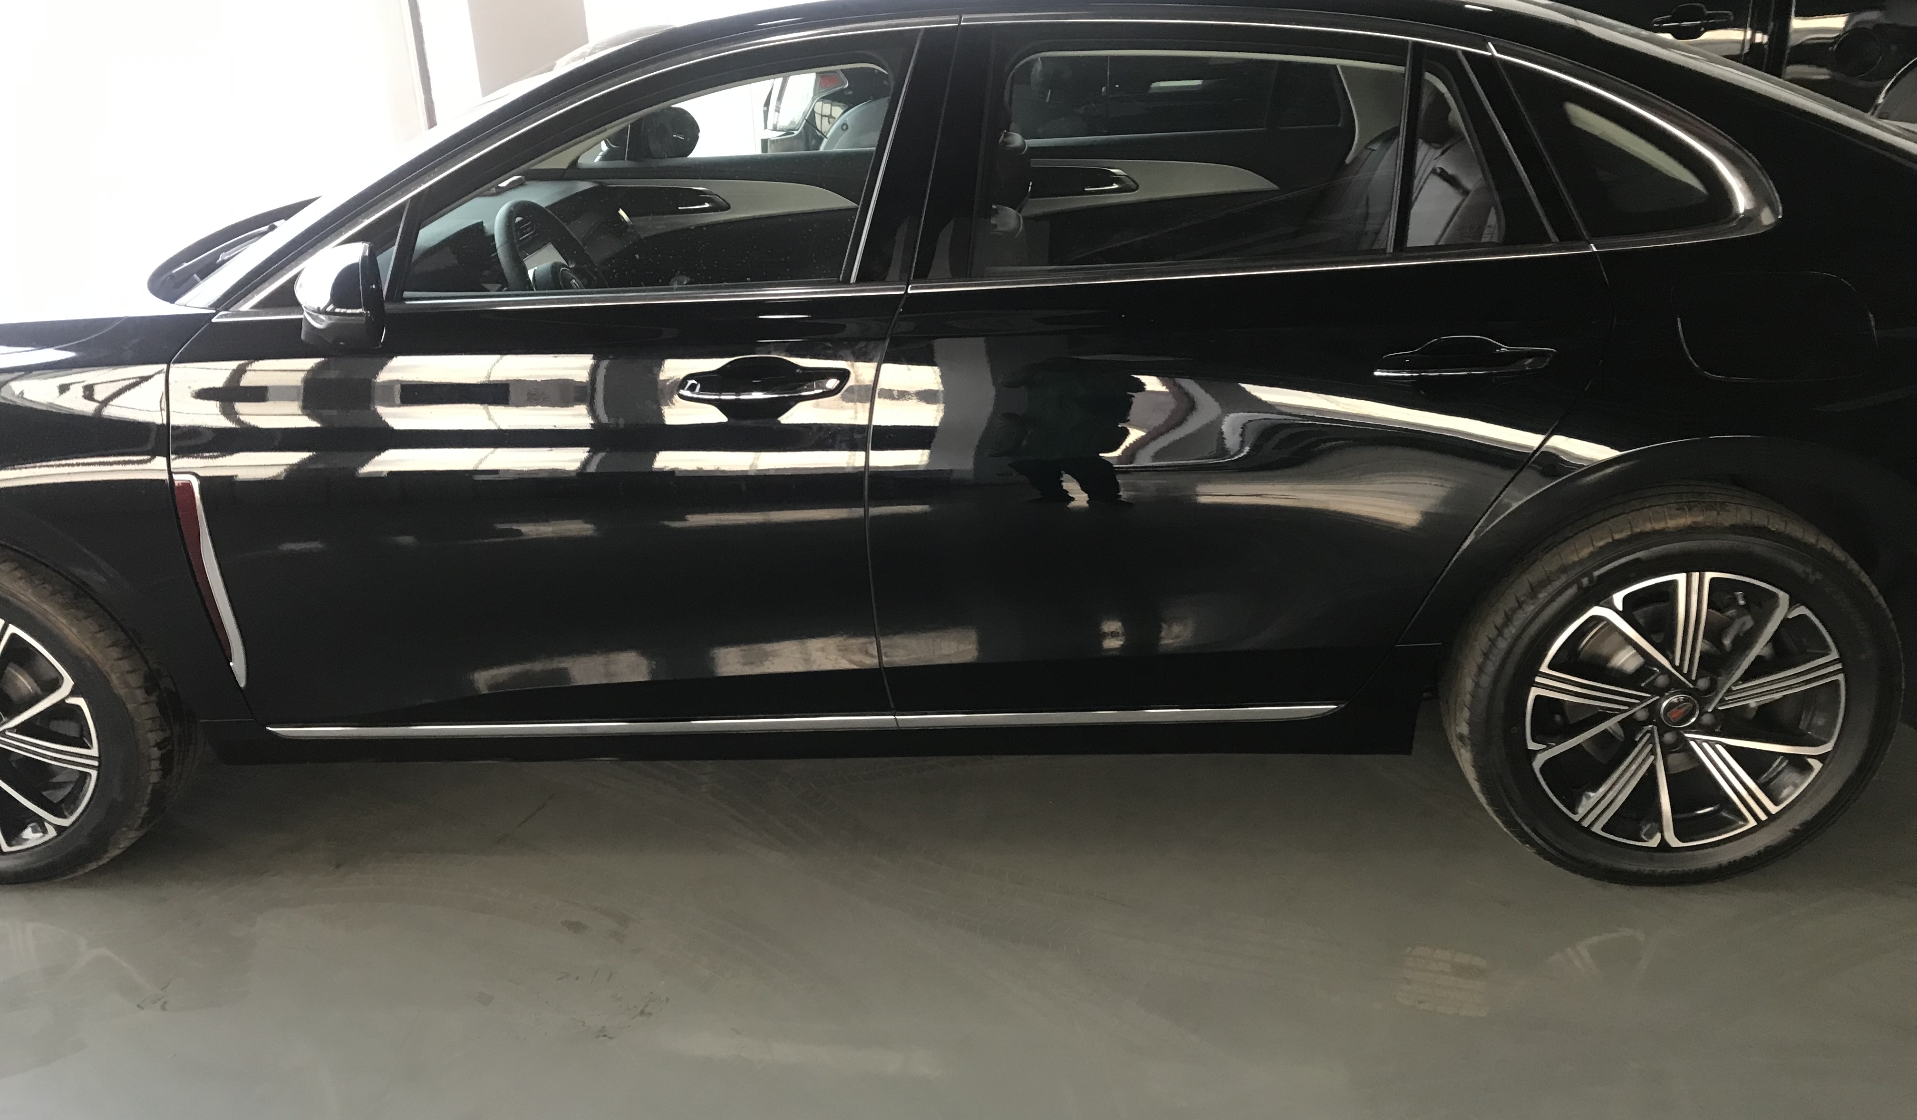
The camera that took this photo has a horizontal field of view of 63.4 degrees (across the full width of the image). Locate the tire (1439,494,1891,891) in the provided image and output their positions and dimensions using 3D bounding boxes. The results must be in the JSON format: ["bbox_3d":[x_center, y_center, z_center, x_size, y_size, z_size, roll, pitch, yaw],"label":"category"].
[{"bbox_3d":[1.159,0.208,2.558,0.682,0.682,0.230,-1,21,5],"label":"tire"}]

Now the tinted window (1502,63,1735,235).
[{"bbox_3d":[0.987,-0.623,2.317,0.292,0.293,0.050,-6,-8,0],"label":"tinted window"}]

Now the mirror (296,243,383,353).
[{"bbox_3d":[-0.921,-0.400,2.328,0.135,0.165,0.210,-5,21,-6],"label":"mirror"}]

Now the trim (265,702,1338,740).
[{"bbox_3d":[-0.284,0.268,2.570,1.809,0.028,0.022,-2,21,5],"label":"trim"}]

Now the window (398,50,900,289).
[{"bbox_3d":[-0.489,-0.604,2.435,0.787,0.366,0.050,-1,-7,6],"label":"window"}]

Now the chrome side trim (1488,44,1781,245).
[{"bbox_3d":[1.015,-0.633,2.317,0.377,0.349,0.060,-6,-8,0],"label":"chrome side trim"}]

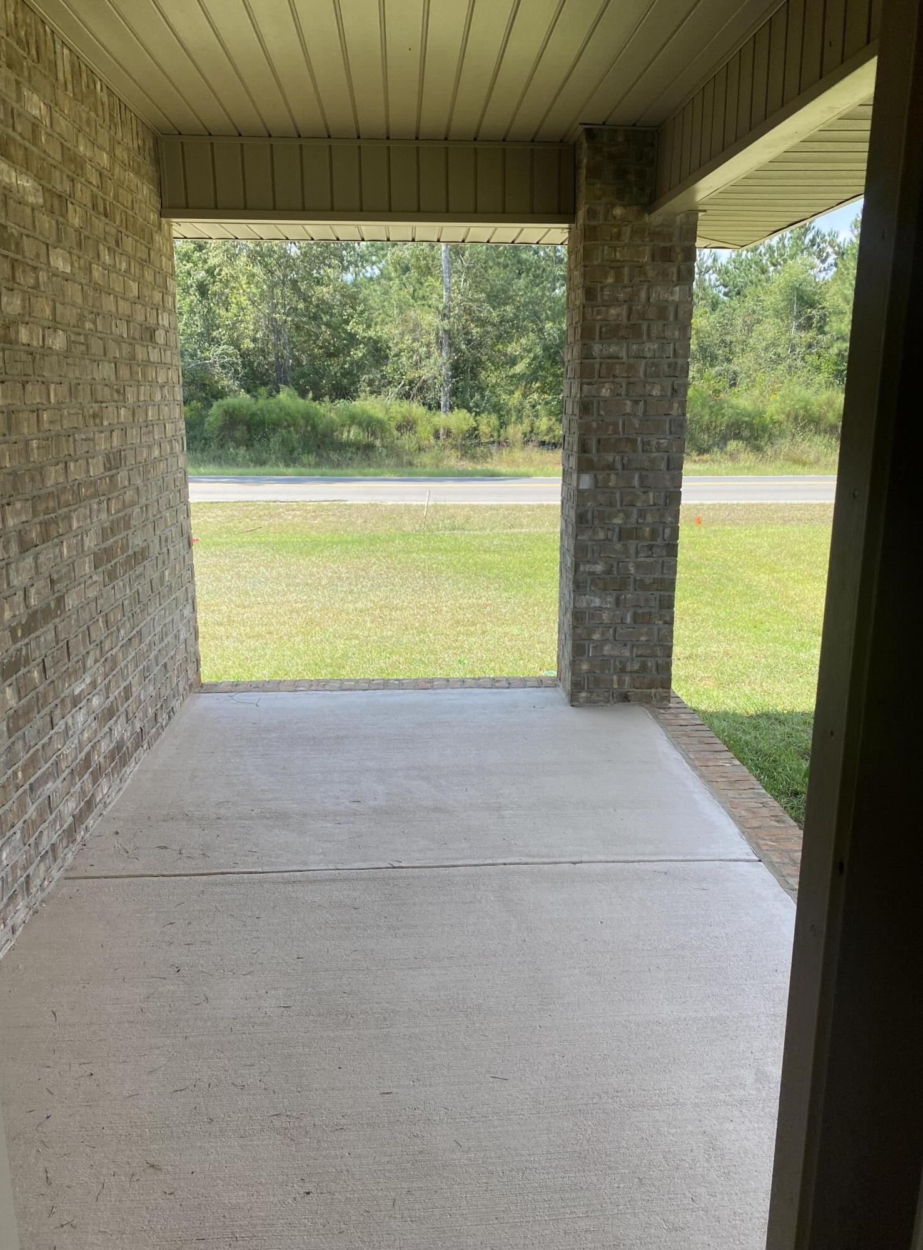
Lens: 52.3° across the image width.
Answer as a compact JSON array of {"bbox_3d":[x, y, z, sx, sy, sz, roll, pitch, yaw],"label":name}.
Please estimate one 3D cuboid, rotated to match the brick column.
[{"bbox_3d":[0.759,-0.899,4.448,0.495,2.546,0.395,-1,14,-3],"label":"brick column"}]

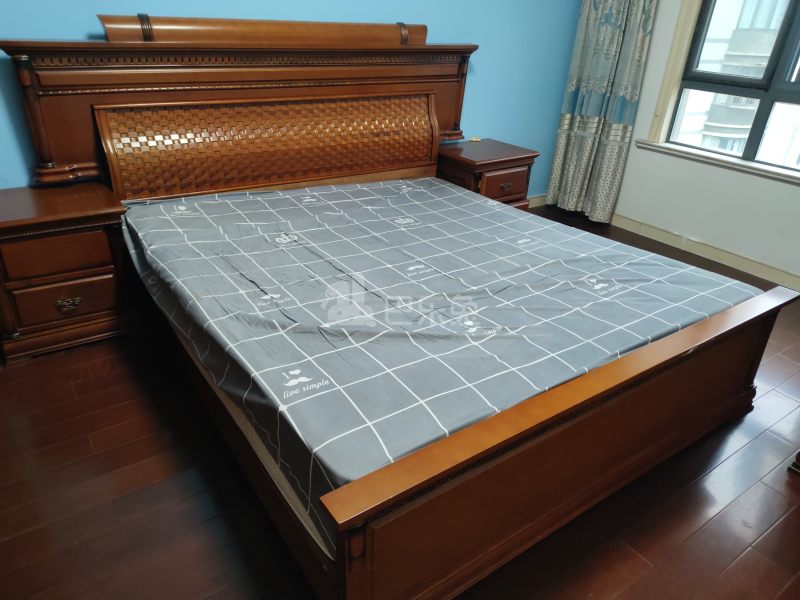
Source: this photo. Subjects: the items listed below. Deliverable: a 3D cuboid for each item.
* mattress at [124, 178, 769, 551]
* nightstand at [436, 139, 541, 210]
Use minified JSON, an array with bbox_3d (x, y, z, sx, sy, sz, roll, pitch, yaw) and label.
[{"bbox_3d":[0.031,-0.106,2.406,1.806,0.248,2.020,-15,31,-31],"label":"mattress"},{"bbox_3d":[0.512,-0.700,3.736,0.582,0.608,0.526,-15,32,-31],"label":"nightstand"}]

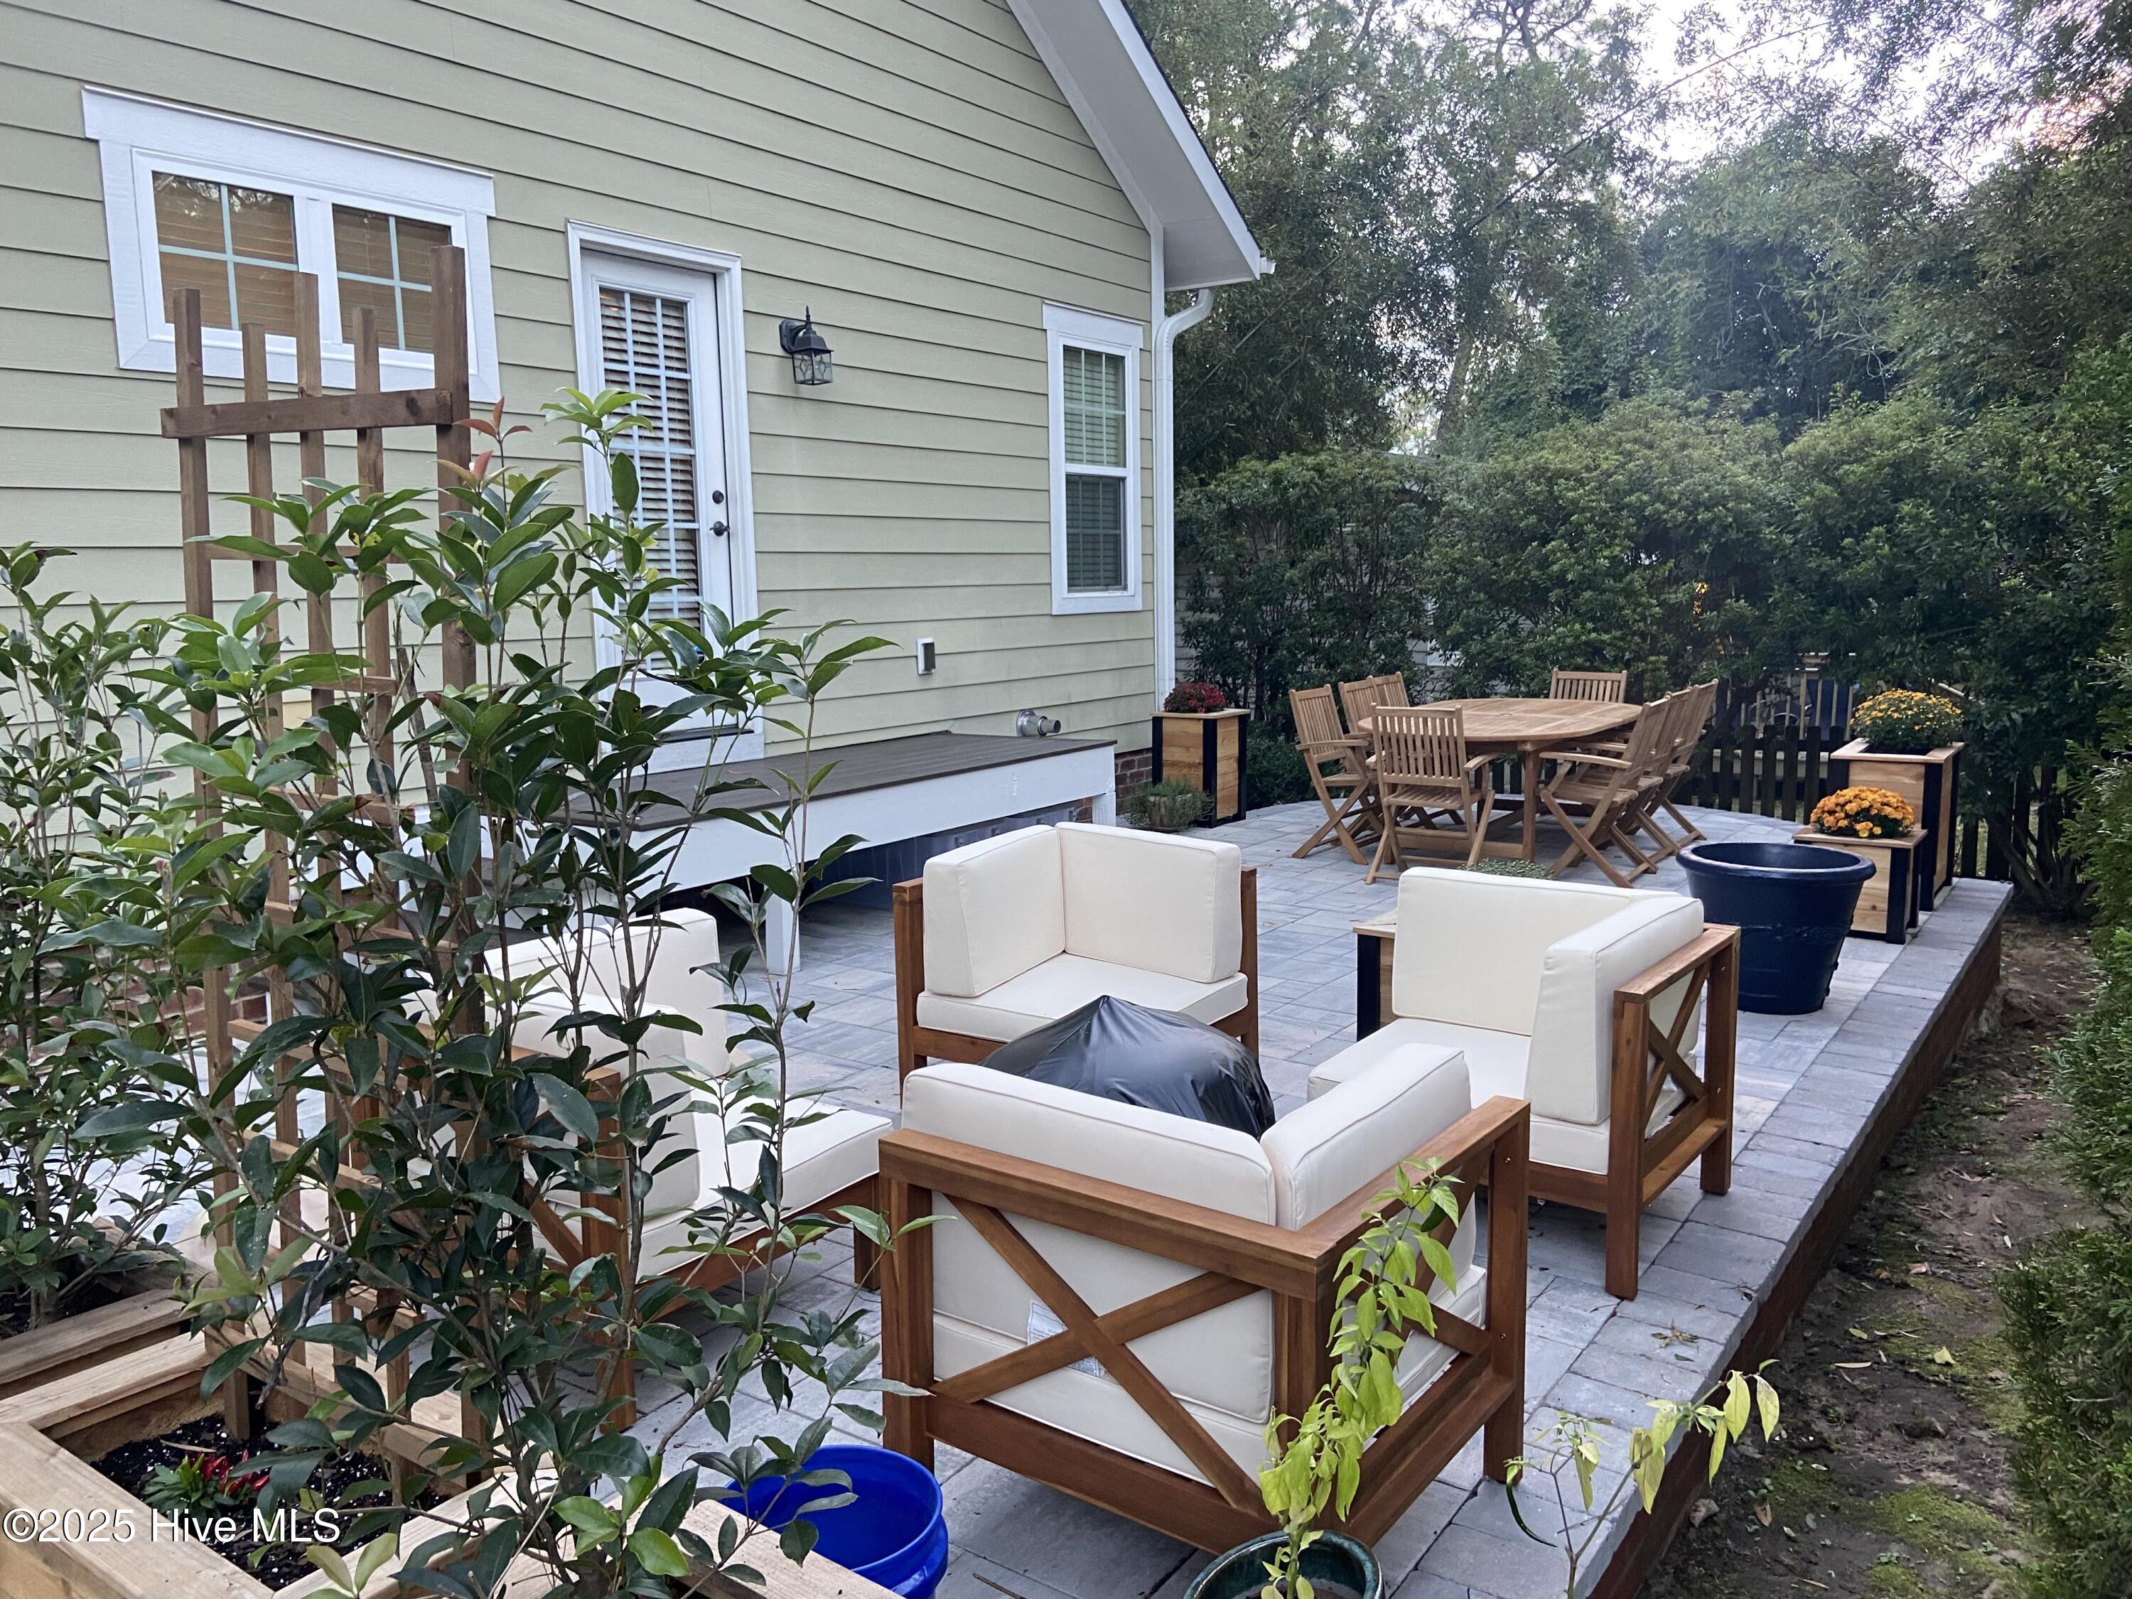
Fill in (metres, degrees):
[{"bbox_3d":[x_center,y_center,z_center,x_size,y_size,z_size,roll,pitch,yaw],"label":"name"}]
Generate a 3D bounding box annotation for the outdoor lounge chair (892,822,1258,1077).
[{"bbox_3d":[0.043,0.499,4.619,0.760,0.740,0.730,5,10,37],"label":"outdoor lounge chair"}]

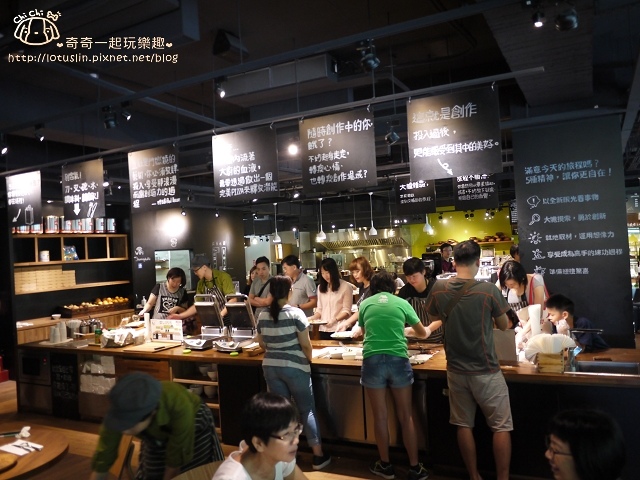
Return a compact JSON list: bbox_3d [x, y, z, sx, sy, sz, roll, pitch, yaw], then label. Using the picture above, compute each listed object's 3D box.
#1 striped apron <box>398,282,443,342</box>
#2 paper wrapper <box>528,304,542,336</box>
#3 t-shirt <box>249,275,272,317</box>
[{"bbox_3d":[1.010,0.714,5.100,0.450,0.620,0.360,-4,-3,21],"label":"striped apron"},{"bbox_3d":[1.603,0.614,3.850,0.100,0.290,0.090,-4,-1,26],"label":"paper wrapper"},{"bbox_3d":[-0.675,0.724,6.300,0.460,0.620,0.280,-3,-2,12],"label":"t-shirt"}]

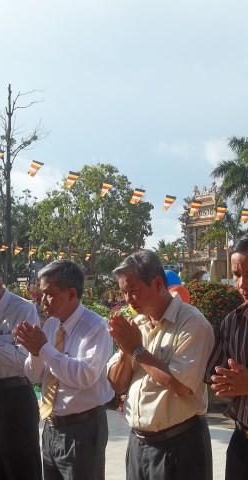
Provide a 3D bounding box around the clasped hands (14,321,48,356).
[{"bbox_3d":[-0.361,0.385,2.600,0.140,0.150,0.110,2,-3,-40],"label":"clasped hands"}]

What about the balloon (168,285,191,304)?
[{"bbox_3d":[0.519,0.548,6.400,0.250,0.260,0.250,0,-3,0],"label":"balloon"}]

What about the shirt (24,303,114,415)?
[{"bbox_3d":[-0.224,0.491,2.780,0.380,0.490,0.470,2,-3,-40],"label":"shirt"}]

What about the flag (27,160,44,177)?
[{"bbox_3d":[-1.369,-1.106,10.300,0.240,0.250,0.060,1,-2,-20],"label":"flag"}]

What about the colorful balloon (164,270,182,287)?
[{"bbox_3d":[0.374,0.374,5.600,0.250,0.260,0.250,0,-3,0],"label":"colorful balloon"}]

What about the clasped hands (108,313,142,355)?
[{"bbox_3d":[0.005,0.316,2.250,0.130,0.150,0.100,3,-4,-44],"label":"clasped hands"}]

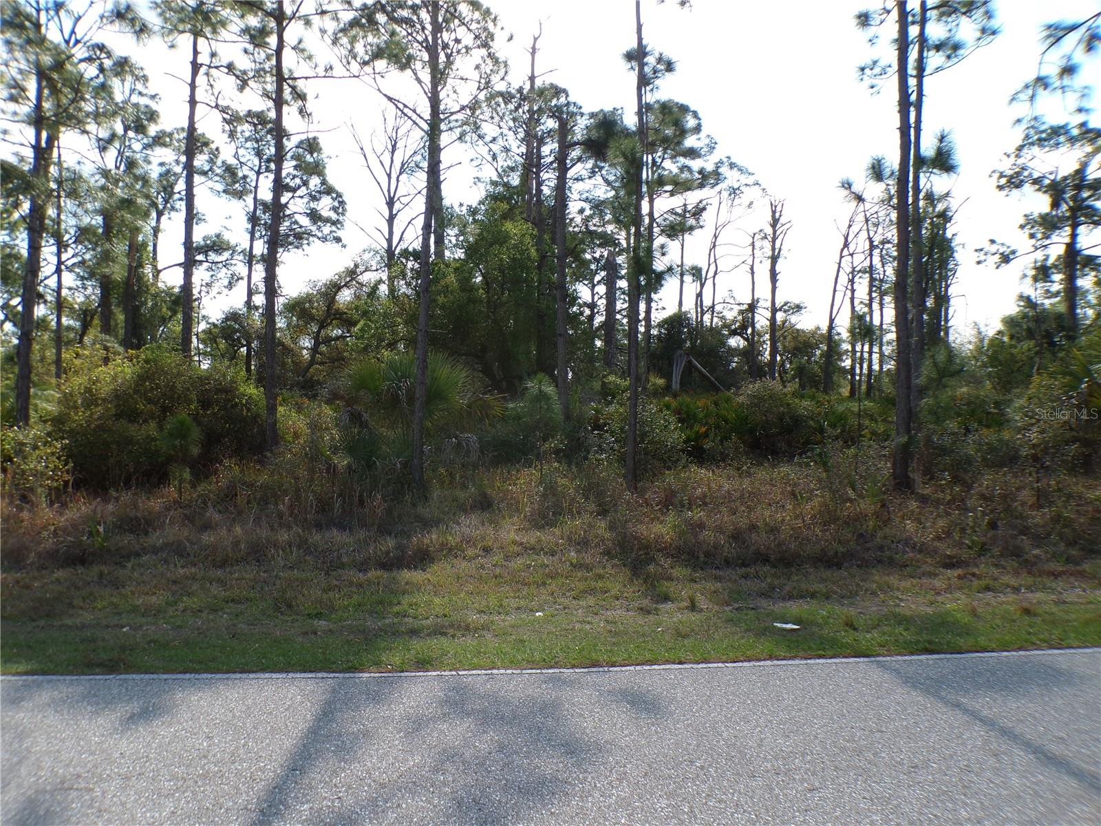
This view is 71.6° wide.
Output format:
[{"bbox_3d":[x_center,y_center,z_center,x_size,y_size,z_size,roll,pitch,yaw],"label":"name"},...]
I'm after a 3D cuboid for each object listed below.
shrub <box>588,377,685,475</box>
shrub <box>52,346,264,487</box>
[{"bbox_3d":[1.642,0.294,14.500,1.800,1.900,1.700,0,1,0],"label":"shrub"},{"bbox_3d":[-7.098,0.093,13.800,3.600,2.550,2.800,0,1,0],"label":"shrub"}]

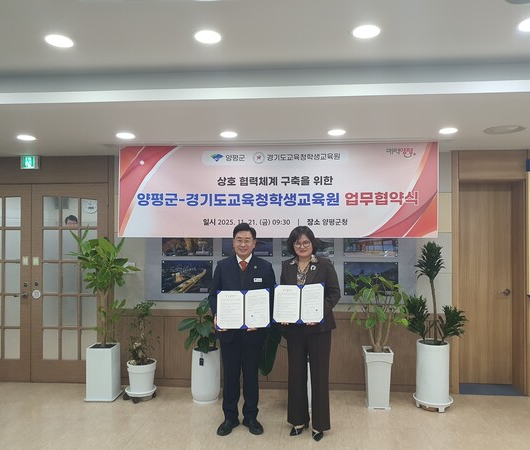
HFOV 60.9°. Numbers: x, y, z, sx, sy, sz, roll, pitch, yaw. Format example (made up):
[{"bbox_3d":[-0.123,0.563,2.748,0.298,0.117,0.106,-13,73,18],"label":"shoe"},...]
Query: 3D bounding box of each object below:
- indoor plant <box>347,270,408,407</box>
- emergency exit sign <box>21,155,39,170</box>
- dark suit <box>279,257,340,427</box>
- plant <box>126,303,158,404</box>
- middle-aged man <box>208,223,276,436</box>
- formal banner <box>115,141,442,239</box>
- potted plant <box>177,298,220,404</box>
[{"bbox_3d":[1.069,1.072,4.255,0.573,1.248,0.503,0,0,4],"label":"indoor plant"},{"bbox_3d":[-2.497,-0.659,4.798,0.151,0.149,0.086,0,0,4],"label":"emergency exit sign"},{"bbox_3d":[0.377,0.973,3.732,0.503,1.422,0.352,0,0,12],"label":"dark suit"},{"bbox_3d":[-1.214,1.219,4.426,0.342,0.955,0.332,0,0,4],"label":"plant"},{"bbox_3d":[-0.187,0.839,3.752,0.563,1.714,0.412,0,0,-1],"label":"middle-aged man"},{"bbox_3d":[0.088,-0.300,4.014,2.837,0.831,0.020,0,0,4],"label":"formal banner"},{"bbox_3d":[-0.588,1.203,4.386,0.463,0.986,0.433,0,0,4],"label":"potted plant"}]

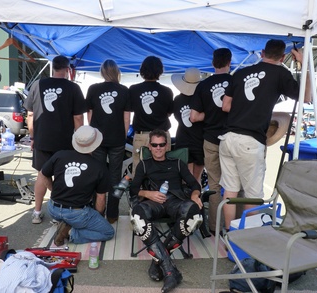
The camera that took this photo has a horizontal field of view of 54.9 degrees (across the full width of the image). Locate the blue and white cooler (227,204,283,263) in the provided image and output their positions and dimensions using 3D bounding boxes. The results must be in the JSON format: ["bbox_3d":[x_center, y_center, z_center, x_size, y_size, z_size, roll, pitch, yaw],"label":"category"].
[{"bbox_3d":[0.860,0.703,2.452,0.500,0.430,0.280,-1,5,-35],"label":"blue and white cooler"}]

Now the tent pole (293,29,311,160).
[{"bbox_3d":[1.266,-0.067,2.768,0.042,1.950,0.042,3,5,0],"label":"tent pole"}]

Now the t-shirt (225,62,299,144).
[{"bbox_3d":[0.921,-0.376,2.700,0.580,0.720,0.360,3,4,14],"label":"t-shirt"}]

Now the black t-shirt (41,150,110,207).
[{"bbox_3d":[-0.724,0.288,2.660,0.540,0.500,0.330,1,-18,-1],"label":"black t-shirt"}]

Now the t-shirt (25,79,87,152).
[{"bbox_3d":[-1.091,-0.315,3.200,0.580,0.740,0.320,1,5,-7],"label":"t-shirt"}]

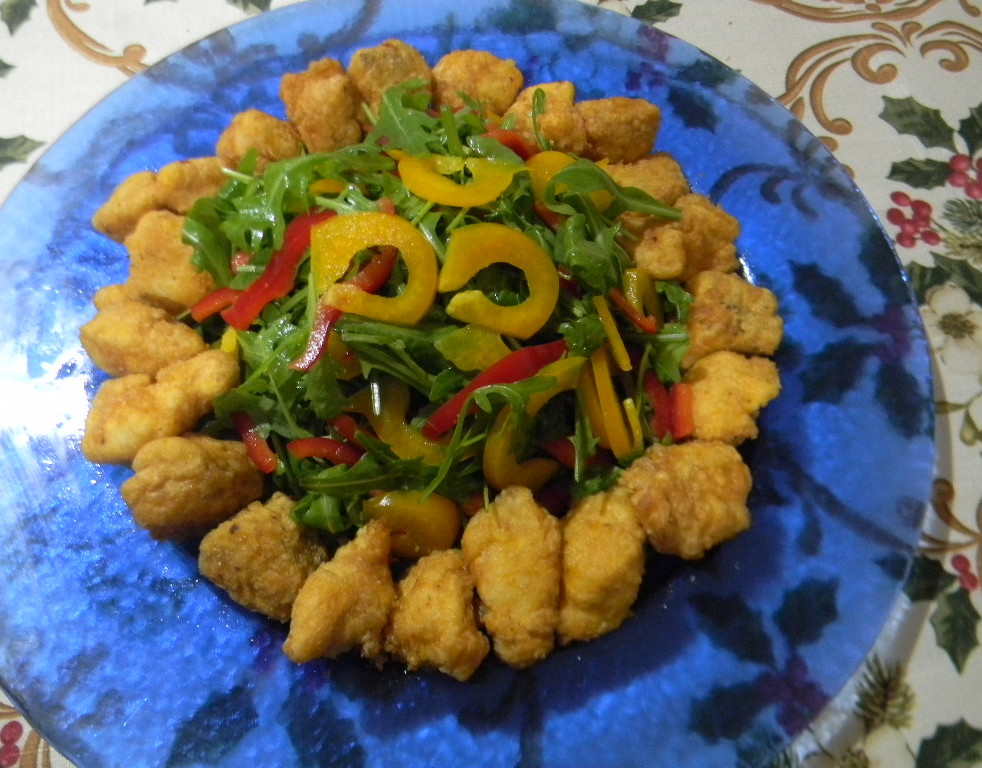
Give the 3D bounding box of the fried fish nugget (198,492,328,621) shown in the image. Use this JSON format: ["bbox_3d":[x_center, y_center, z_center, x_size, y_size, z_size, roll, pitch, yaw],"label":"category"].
[{"bbox_3d":[-0.076,0.058,0.279,0.039,0.029,0.036,37,69,16],"label":"fried fish nugget"}]

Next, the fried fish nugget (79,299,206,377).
[{"bbox_3d":[-0.133,-0.017,0.316,0.044,0.025,0.026,13,64,6],"label":"fried fish nugget"}]

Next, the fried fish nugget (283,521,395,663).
[{"bbox_3d":[-0.047,0.071,0.273,0.030,0.025,0.048,20,65,9],"label":"fried fish nugget"}]

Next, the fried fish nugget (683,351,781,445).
[{"bbox_3d":[0.089,0.005,0.308,0.035,0.027,0.034,0,63,-1],"label":"fried fish nugget"}]

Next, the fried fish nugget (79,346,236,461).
[{"bbox_3d":[-0.123,0.009,0.309,0.057,0.026,0.030,-32,69,-16],"label":"fried fish nugget"}]

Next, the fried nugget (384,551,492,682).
[{"bbox_3d":[-0.017,0.076,0.271,0.032,0.025,0.040,4,63,1],"label":"fried nugget"}]

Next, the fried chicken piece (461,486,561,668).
[{"bbox_3d":[0.007,0.062,0.270,0.032,0.029,0.057,-2,64,-1],"label":"fried chicken piece"}]

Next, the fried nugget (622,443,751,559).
[{"bbox_3d":[0.069,0.039,0.290,0.042,0.031,0.039,-14,64,-7],"label":"fried nugget"}]

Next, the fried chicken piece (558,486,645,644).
[{"bbox_3d":[0.035,0.059,0.272,0.028,0.028,0.053,13,64,6],"label":"fried chicken piece"}]

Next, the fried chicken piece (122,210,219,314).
[{"bbox_3d":[-0.124,-0.048,0.324,0.032,0.026,0.038,7,64,3],"label":"fried chicken piece"}]

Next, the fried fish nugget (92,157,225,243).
[{"bbox_3d":[-0.135,-0.075,0.340,0.056,0.022,0.020,-23,66,-11],"label":"fried fish nugget"}]

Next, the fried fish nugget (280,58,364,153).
[{"bbox_3d":[-0.076,-0.126,0.375,0.035,0.030,0.038,-11,65,-7],"label":"fried fish nugget"}]

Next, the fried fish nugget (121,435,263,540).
[{"bbox_3d":[-0.104,0.035,0.290,0.045,0.026,0.033,-17,65,-9],"label":"fried fish nugget"}]

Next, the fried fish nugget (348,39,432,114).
[{"bbox_3d":[-0.045,-0.138,0.378,0.036,0.028,0.035,-9,64,-5],"label":"fried fish nugget"}]

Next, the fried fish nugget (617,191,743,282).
[{"bbox_3d":[0.077,-0.058,0.330,0.043,0.028,0.031,-13,65,-7],"label":"fried fish nugget"}]

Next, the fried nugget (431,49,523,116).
[{"bbox_3d":[-0.006,-0.130,0.365,0.040,0.027,0.032,1,64,0],"label":"fried nugget"}]

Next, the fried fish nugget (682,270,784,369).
[{"bbox_3d":[0.091,-0.025,0.314,0.036,0.027,0.033,-4,64,-2],"label":"fried fish nugget"}]

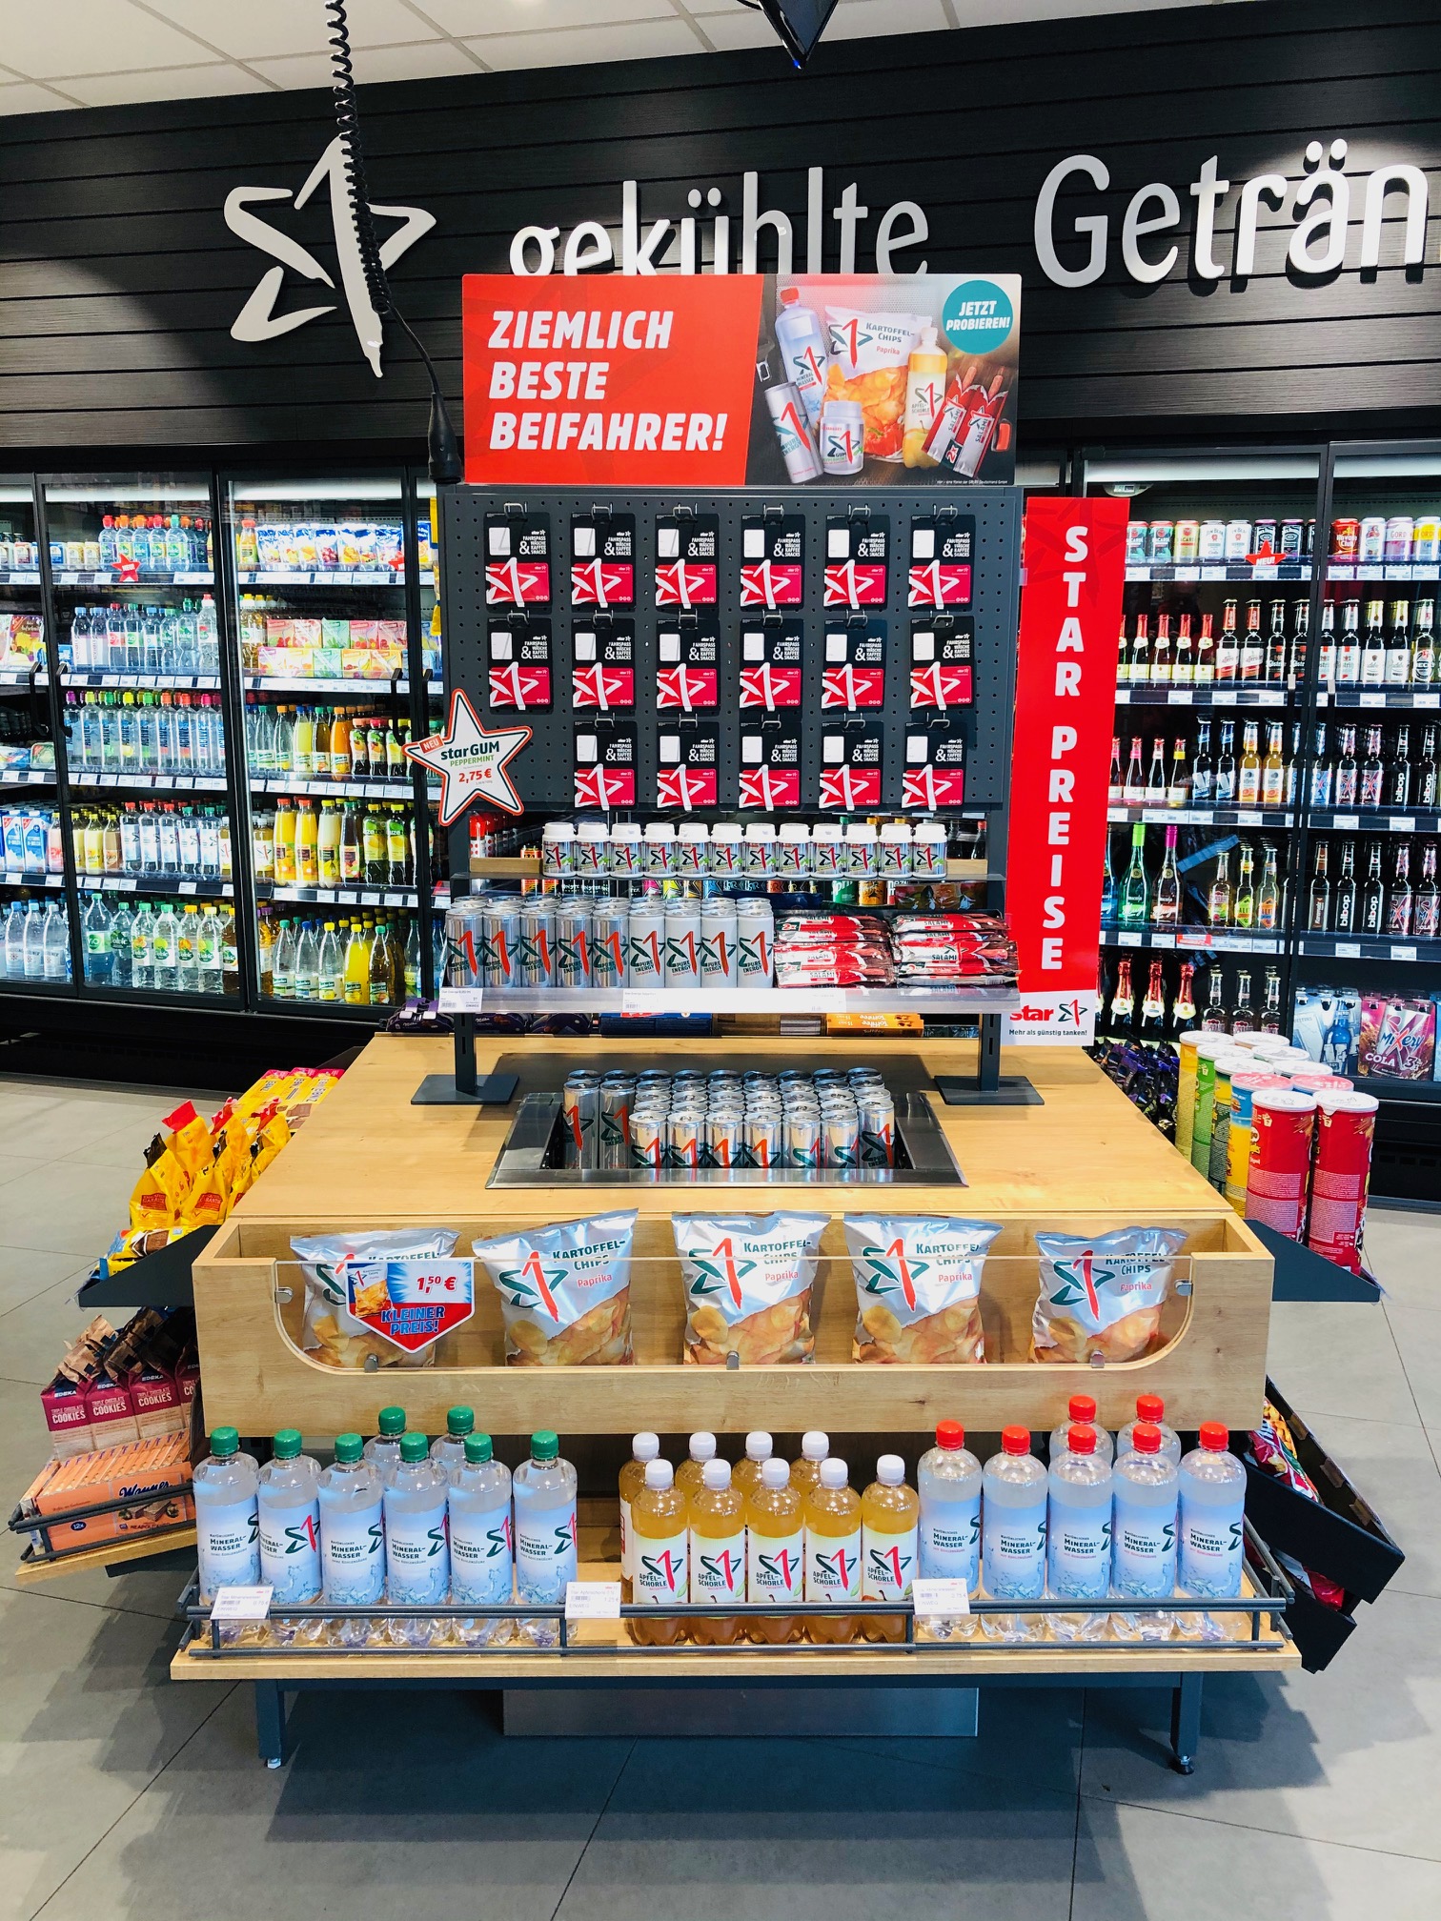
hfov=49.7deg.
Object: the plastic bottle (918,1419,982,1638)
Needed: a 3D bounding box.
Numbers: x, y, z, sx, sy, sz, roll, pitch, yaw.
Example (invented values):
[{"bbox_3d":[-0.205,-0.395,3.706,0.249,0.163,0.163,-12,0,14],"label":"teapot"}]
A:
[{"bbox_3d":[0.262,0.651,1.797,0.072,0.247,0.072,0,12,-1],"label":"plastic bottle"}]

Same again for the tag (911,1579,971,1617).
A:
[{"bbox_3d":[0.247,0.711,1.736,0.060,0.003,0.042,0,44,-1],"label":"tag"}]

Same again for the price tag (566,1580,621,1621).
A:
[{"bbox_3d":[-0.141,0.714,1.733,0.060,0.003,0.038,0,52,-1],"label":"price tag"}]

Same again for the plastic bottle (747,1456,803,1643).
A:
[{"bbox_3d":[0.064,0.671,1.771,0.065,0.211,0.065,0,12,-1],"label":"plastic bottle"}]

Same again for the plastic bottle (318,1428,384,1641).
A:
[{"bbox_3d":[-0.417,0.657,1.768,0.072,0.247,0.072,0,12,-1],"label":"plastic bottle"}]

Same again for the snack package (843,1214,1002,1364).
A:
[{"bbox_3d":[0.248,0.415,1.912,0.185,0.205,0.075,0,12,-1],"label":"snack package"}]

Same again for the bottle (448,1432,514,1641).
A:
[{"bbox_3d":[-0.271,0.655,1.765,0.072,0.242,0.072,0,12,-1],"label":"bottle"}]

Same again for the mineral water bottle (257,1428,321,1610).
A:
[{"bbox_3d":[-0.487,0.653,1.772,0.072,0.242,0.072,0,12,-1],"label":"mineral water bottle"}]

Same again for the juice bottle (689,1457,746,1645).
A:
[{"bbox_3d":[-0.002,0.671,1.769,0.065,0.211,0.065,0,12,-1],"label":"juice bottle"}]

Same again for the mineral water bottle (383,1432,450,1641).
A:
[{"bbox_3d":[-0.343,0.655,1.766,0.072,0.242,0.072,0,12,-1],"label":"mineral water bottle"}]

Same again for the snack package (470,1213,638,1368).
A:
[{"bbox_3d":[-0.201,0.412,1.906,0.189,0.205,0.075,0,12,-1],"label":"snack package"}]

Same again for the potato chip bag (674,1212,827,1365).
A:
[{"bbox_3d":[0.037,0.413,1.909,0.183,0.205,0.075,0,12,-1],"label":"potato chip bag"}]

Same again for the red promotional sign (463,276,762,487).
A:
[{"bbox_3d":[-0.159,-0.838,2.252,0.424,0.286,0.010,0,12,-1],"label":"red promotional sign"}]

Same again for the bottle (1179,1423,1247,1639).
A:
[{"bbox_3d":[0.562,0.652,1.794,0.072,0.247,0.072,0,12,-1],"label":"bottle"}]

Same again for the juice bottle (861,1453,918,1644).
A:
[{"bbox_3d":[0.193,0.669,1.777,0.065,0.211,0.065,0,12,-1],"label":"juice bottle"}]

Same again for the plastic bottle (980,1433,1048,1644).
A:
[{"bbox_3d":[0.334,0.652,1.774,0.074,0.246,0.074,0,12,-1],"label":"plastic bottle"}]

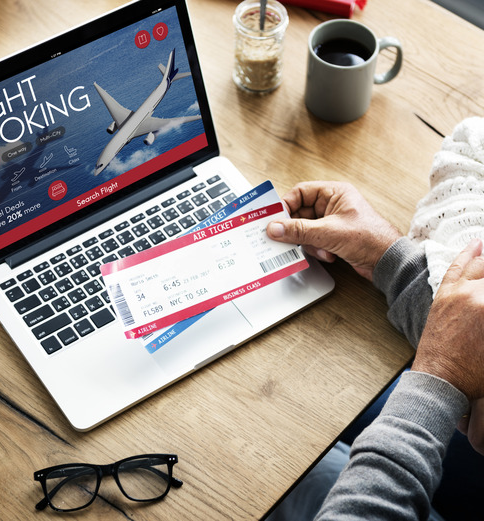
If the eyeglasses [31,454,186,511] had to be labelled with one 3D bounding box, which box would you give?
[{"bbox_3d":[-0.125,0.208,1.214,0.138,0.028,0.047,-6,71,-3],"label":"eyeglasses"}]

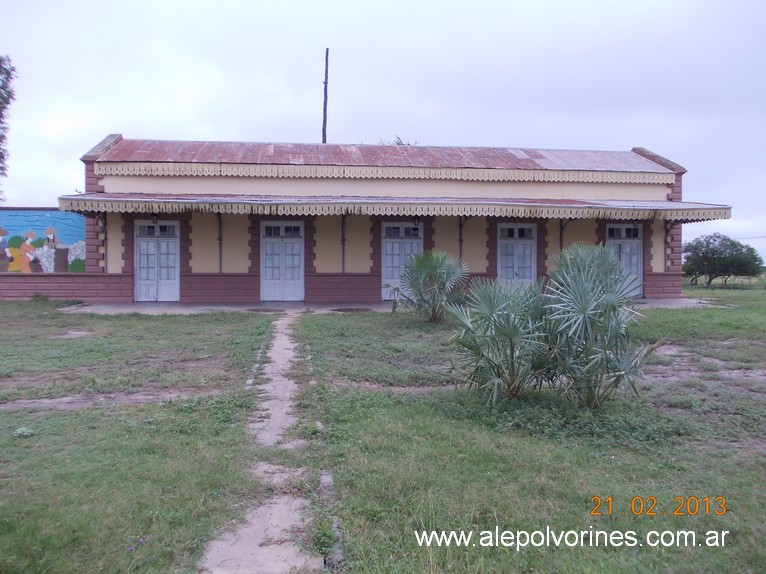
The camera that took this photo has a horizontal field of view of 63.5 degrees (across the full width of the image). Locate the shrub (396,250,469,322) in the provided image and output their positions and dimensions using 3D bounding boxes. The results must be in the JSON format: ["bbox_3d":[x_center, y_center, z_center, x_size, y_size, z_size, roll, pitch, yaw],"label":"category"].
[{"bbox_3d":[1.402,-0.014,17.200,1.944,1.944,1.800,0,1,0],"label":"shrub"}]

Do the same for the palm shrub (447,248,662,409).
[{"bbox_3d":[1.872,0.444,7.050,2.231,1.741,1.750,0,1,0],"label":"palm shrub"}]

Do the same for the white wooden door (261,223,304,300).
[{"bbox_3d":[-3.870,-0.984,23.927,1.649,3.050,0.130,0,1,-8],"label":"white wooden door"}]

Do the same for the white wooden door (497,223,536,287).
[{"bbox_3d":[5.462,-1.040,25.193,1.649,3.050,0.130,0,1,-8],"label":"white wooden door"}]

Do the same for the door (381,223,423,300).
[{"bbox_3d":[0.791,-1.012,24.559,1.649,3.050,0.130,0,1,-8],"label":"door"}]

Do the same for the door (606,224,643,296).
[{"bbox_3d":[10.071,-1.068,25.819,1.649,3.050,0.130,0,1,-8],"label":"door"}]

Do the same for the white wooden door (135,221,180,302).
[{"bbox_3d":[-8.483,-0.956,23.300,1.649,3.050,0.130,0,1,-8],"label":"white wooden door"}]

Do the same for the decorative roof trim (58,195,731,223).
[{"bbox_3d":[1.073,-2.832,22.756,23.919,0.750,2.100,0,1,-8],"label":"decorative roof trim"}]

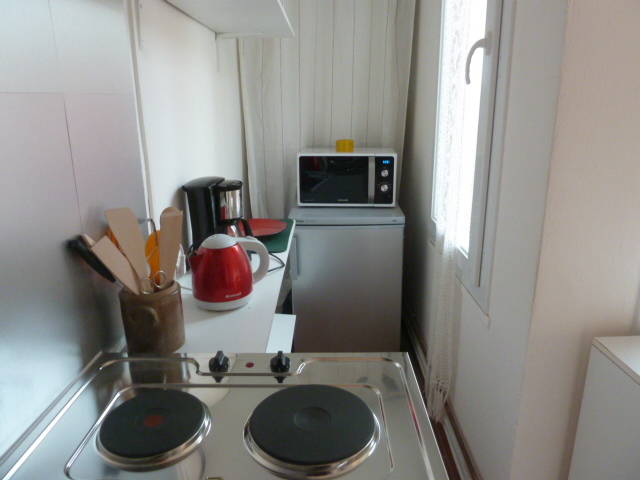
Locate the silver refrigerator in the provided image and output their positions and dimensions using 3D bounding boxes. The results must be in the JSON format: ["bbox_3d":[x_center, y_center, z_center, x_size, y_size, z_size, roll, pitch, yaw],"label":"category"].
[{"bbox_3d":[0.135,0.214,2.576,0.547,0.850,0.575,0,16,1],"label":"silver refrigerator"}]

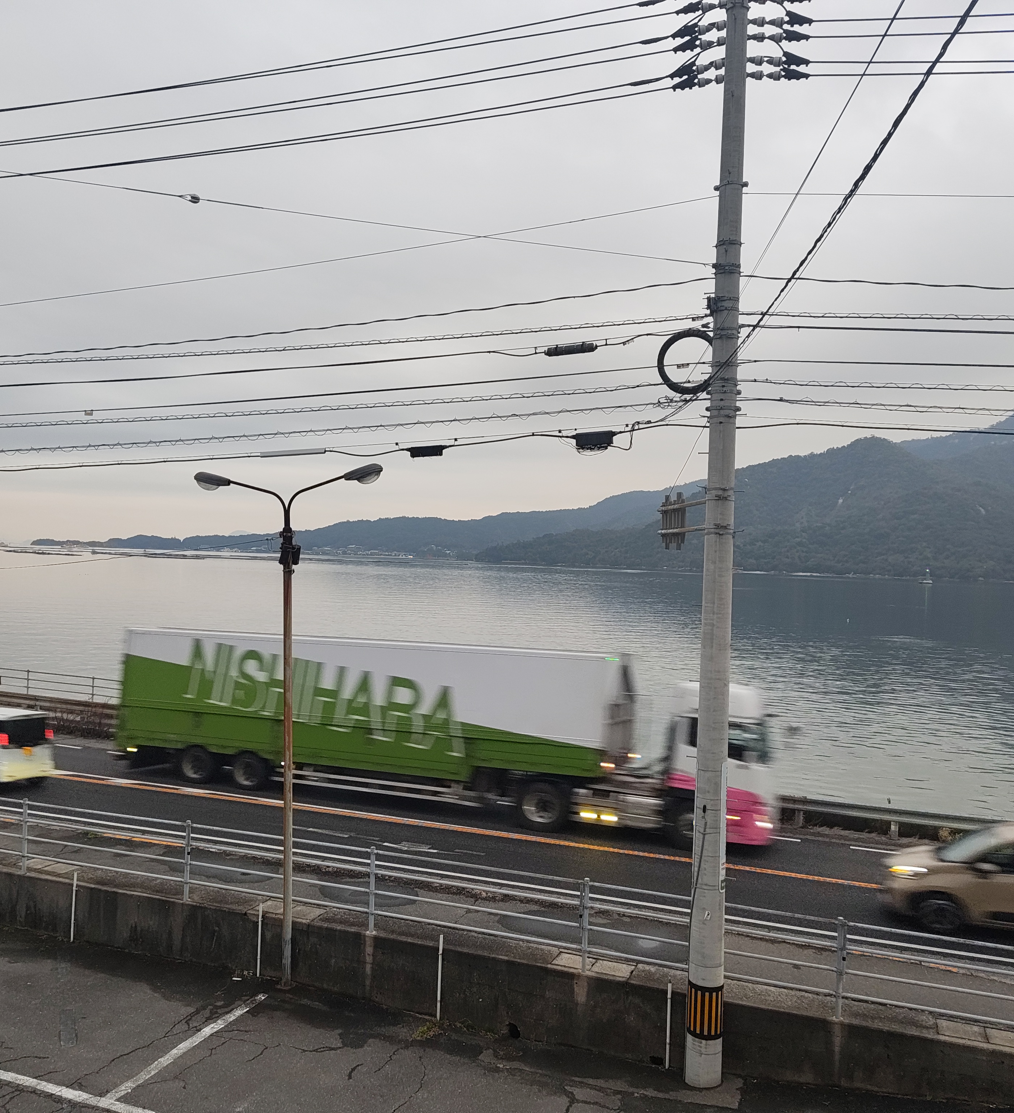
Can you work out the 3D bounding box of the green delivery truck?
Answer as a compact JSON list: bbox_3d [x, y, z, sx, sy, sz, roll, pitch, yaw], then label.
[{"bbox_3d":[-3.383,3.820,24.906,12.921,3.760,2.490,1,0,22],"label":"green delivery truck"}]

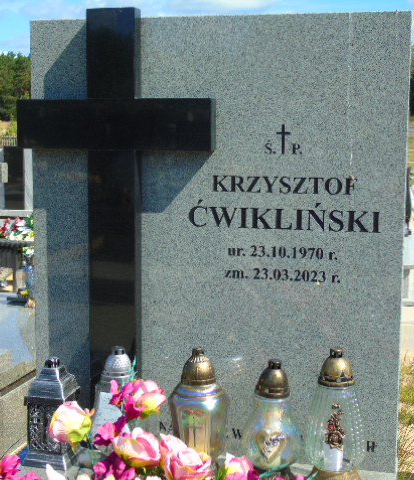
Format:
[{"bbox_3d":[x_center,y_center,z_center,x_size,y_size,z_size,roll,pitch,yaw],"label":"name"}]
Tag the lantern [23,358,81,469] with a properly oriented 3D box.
[{"bbox_3d":[-0.373,0.411,2.067,0.118,0.256,0.118,2,7,14],"label":"lantern"}]

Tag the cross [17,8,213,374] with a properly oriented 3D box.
[{"bbox_3d":[-0.230,-0.011,2.133,0.499,1.107,0.052,2,8,13],"label":"cross"}]

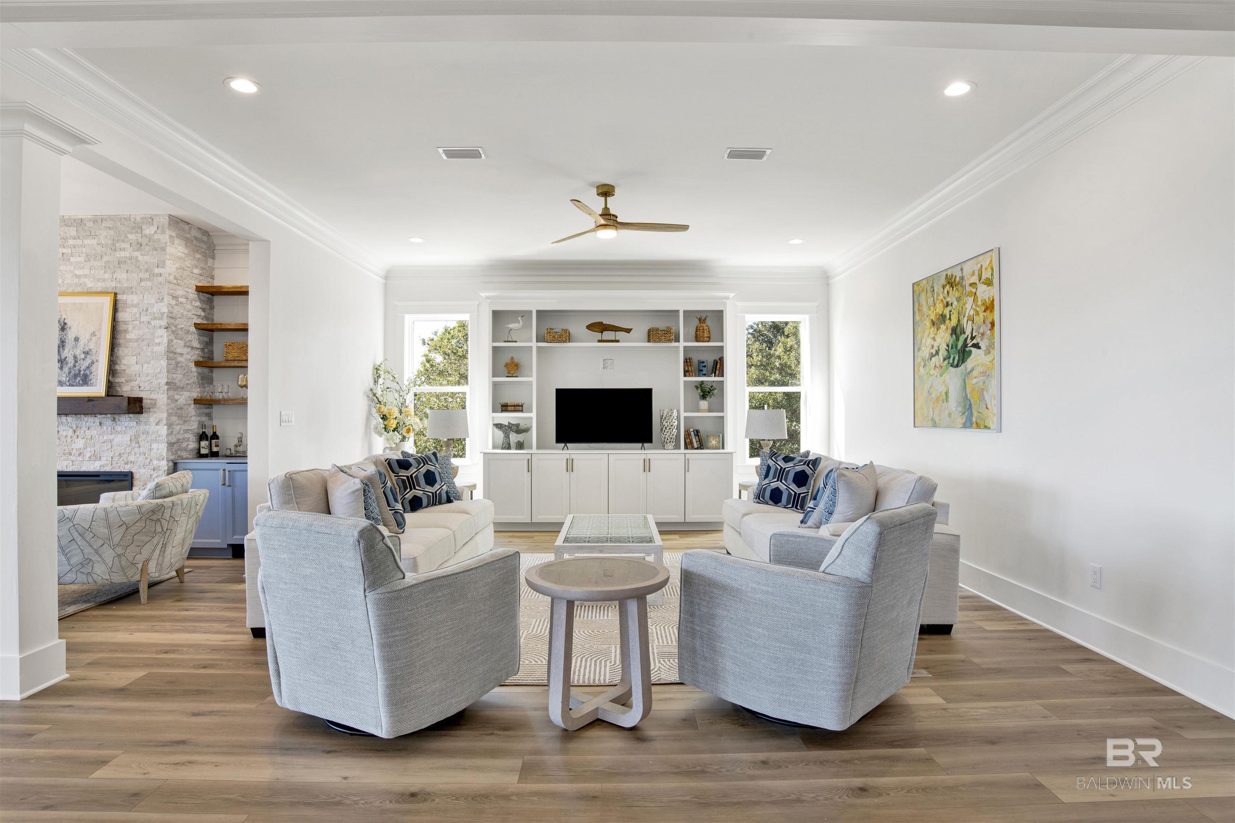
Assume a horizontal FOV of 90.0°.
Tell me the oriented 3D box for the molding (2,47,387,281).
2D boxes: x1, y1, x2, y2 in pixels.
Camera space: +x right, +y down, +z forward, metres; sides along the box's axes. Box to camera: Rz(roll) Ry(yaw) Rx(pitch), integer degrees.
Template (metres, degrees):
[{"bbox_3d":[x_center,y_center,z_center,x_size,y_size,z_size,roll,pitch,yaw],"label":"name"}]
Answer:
[{"bbox_3d":[-2.722,-1.657,5.112,0.145,0.205,4.620,0,0,-1],"label":"molding"}]

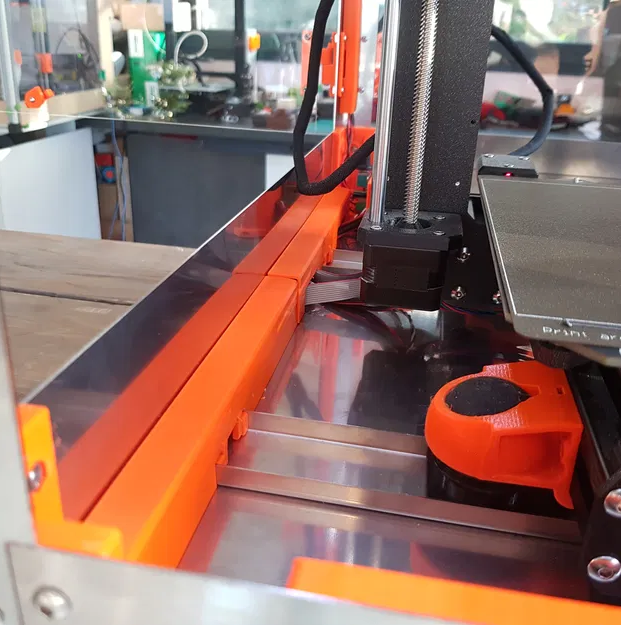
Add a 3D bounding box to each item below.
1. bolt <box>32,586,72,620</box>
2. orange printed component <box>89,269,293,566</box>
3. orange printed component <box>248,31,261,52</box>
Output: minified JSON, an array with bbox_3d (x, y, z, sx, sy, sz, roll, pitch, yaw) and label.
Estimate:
[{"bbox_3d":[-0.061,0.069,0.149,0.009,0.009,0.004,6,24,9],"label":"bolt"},{"bbox_3d":[-0.038,0.039,0.281,0.021,0.036,0.228,6,24,9],"label":"orange printed component"},{"bbox_3d":[-0.183,-0.886,2.050,0.036,0.056,0.040,6,24,9],"label":"orange printed component"}]

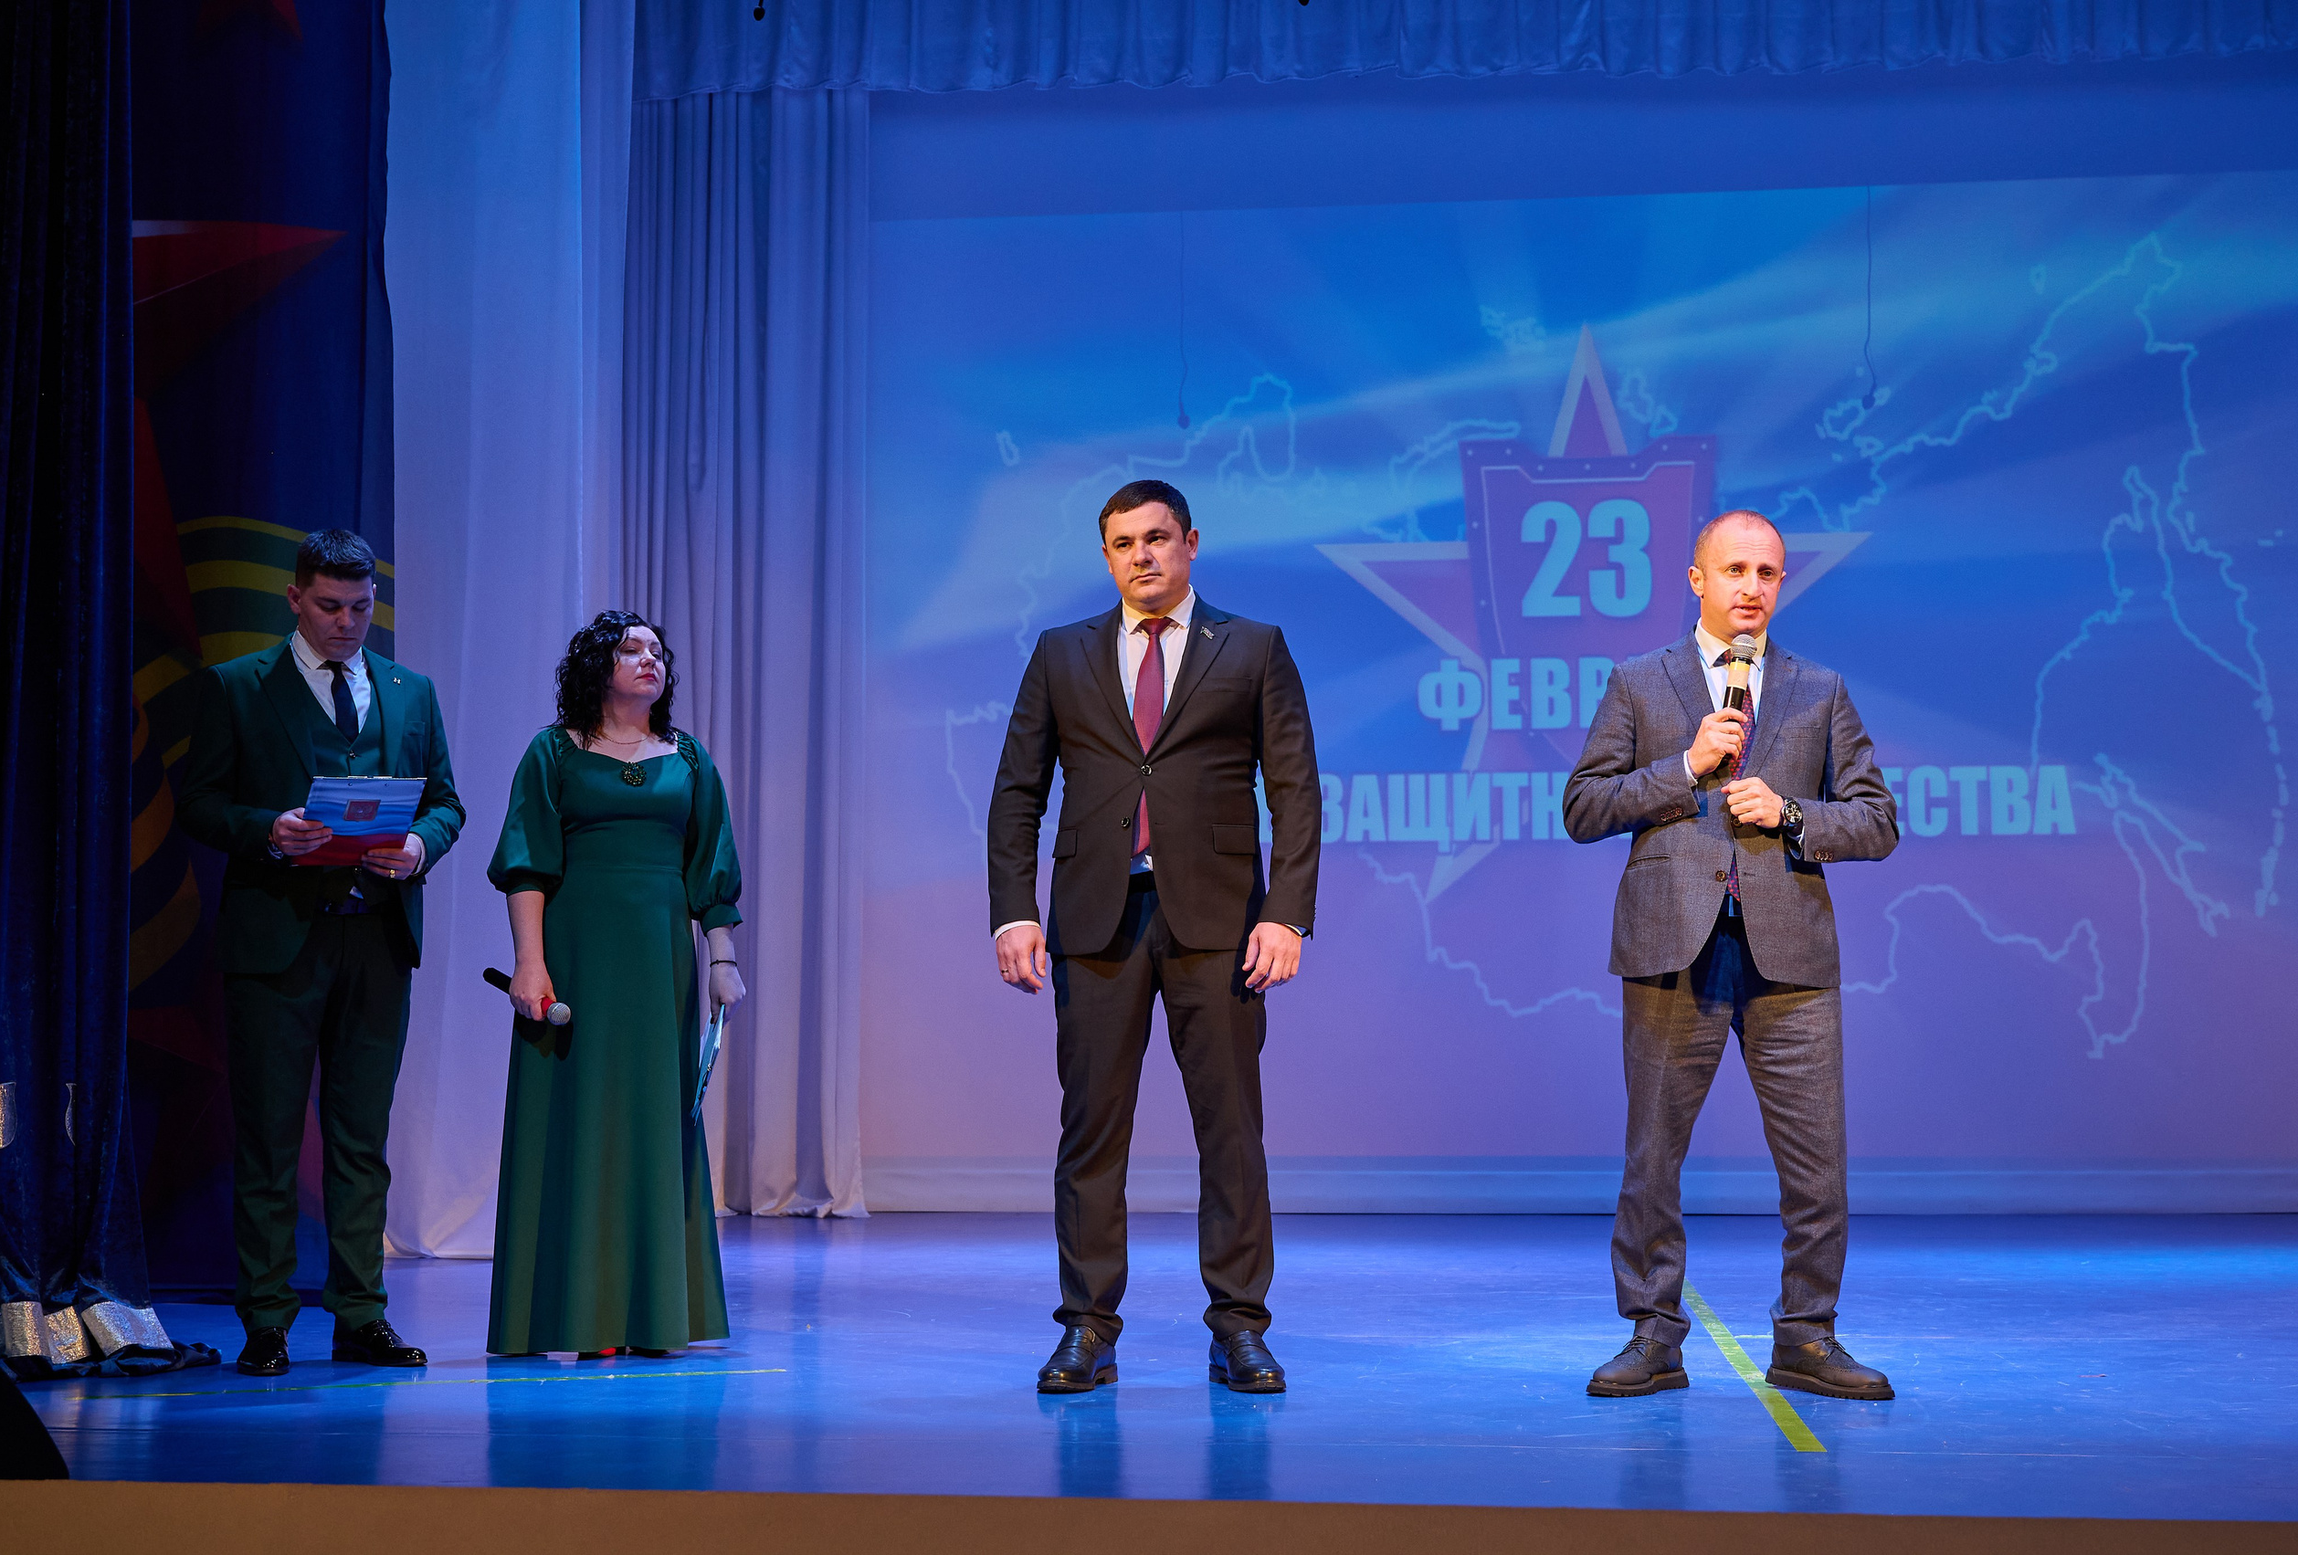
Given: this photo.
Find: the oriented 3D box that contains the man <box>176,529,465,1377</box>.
[{"bbox_3d":[-1.757,0.362,5.230,0.560,1.770,0.460,2,-3,-35],"label":"man"}]

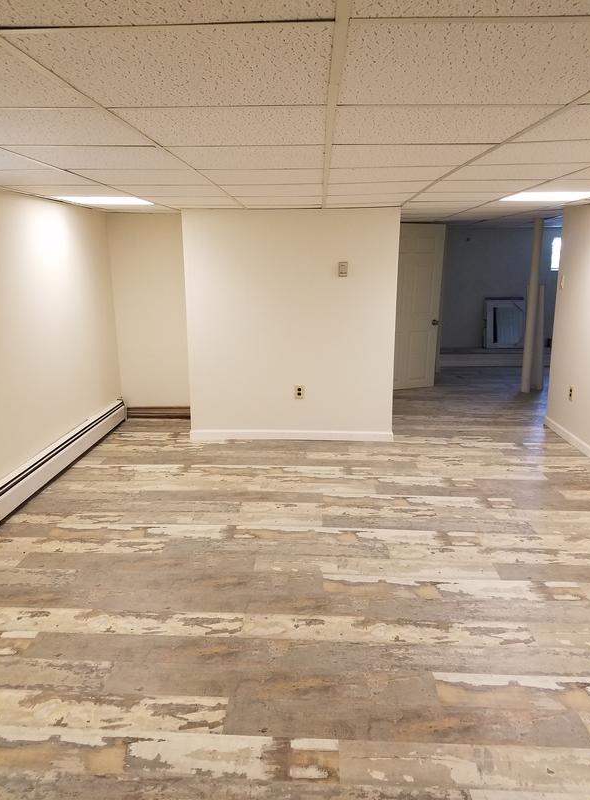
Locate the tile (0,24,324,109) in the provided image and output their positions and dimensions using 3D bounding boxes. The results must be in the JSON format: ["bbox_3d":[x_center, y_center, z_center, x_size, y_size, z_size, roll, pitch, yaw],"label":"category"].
[{"bbox_3d":[-0.215,-0.726,1.331,0.605,0.018,0.605,0,13,2],"label":"tile"}]

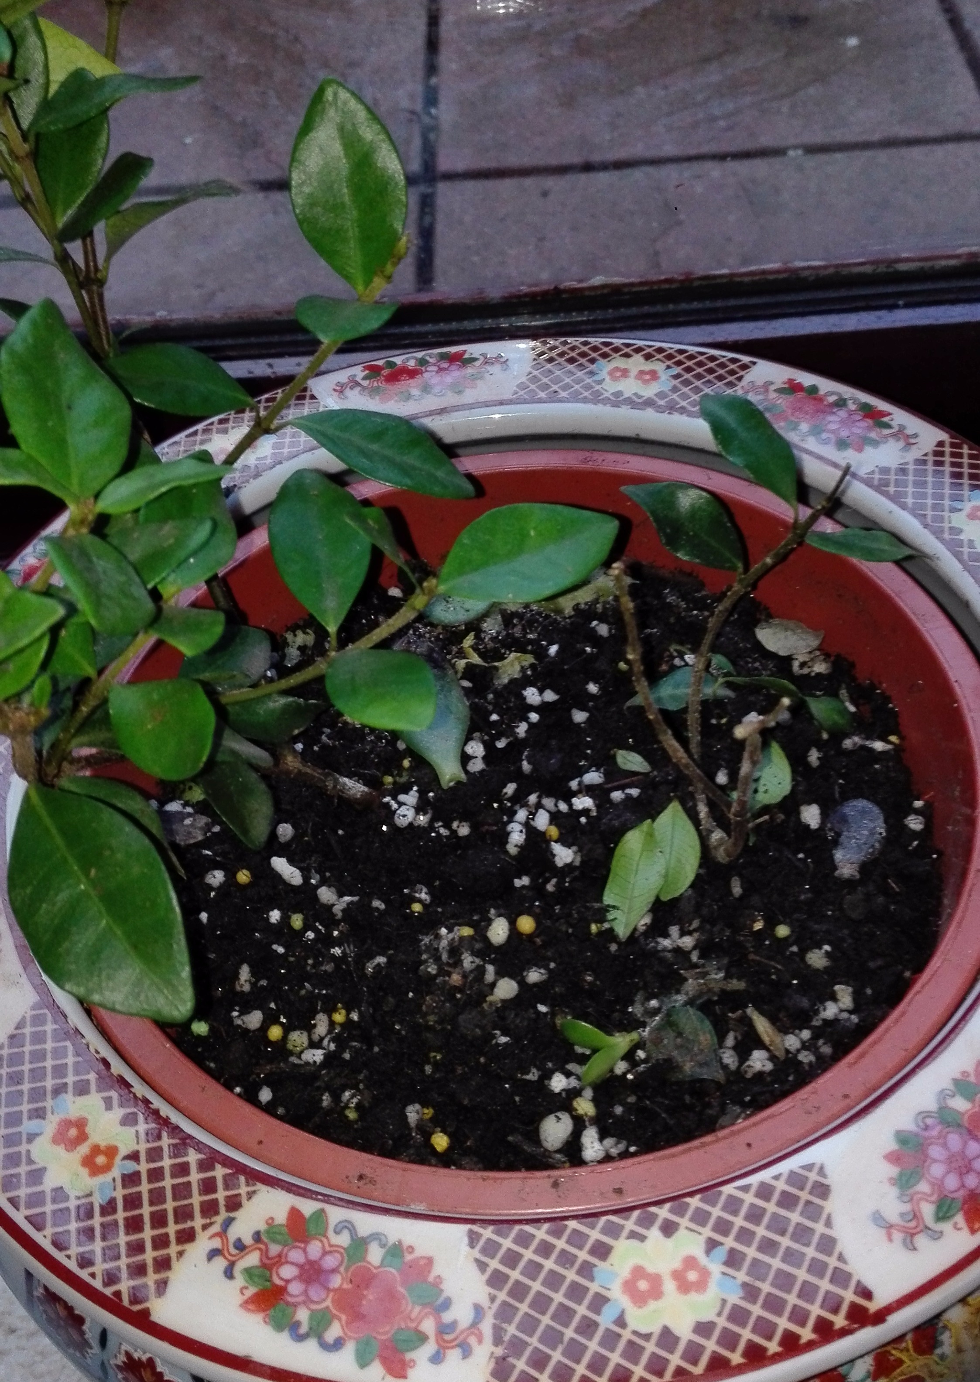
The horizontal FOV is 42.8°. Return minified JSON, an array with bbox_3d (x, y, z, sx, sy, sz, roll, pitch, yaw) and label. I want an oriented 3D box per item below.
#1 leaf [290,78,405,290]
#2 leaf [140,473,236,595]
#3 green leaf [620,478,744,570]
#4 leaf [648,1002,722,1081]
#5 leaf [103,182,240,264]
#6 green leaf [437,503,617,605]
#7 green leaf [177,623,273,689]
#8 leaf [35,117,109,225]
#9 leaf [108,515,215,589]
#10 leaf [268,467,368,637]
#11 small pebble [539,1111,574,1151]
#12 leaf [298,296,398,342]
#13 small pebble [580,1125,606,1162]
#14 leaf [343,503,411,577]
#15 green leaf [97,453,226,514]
[{"bbox_3d":[-0.038,-0.136,0.335,0.029,0.009,0.056,-8,84,-4],"label":"leaf"},{"bbox_3d":[-0.080,-0.044,0.335,0.024,0.009,0.038,11,68,-7],"label":"leaf"},{"bbox_3d":[0.045,-0.039,0.292,0.034,0.007,0.017,34,93,8],"label":"green leaf"},{"bbox_3d":[0.044,0.079,0.280,0.015,0.005,0.019,-26,52,-16],"label":"leaf"},{"bbox_3d":[-0.098,-0.145,0.385,0.048,0.011,0.017,-29,10,-6],"label":"leaf"},{"bbox_3d":[0.009,-0.034,0.312,0.049,0.008,0.025,-23,51,-5],"label":"green leaf"},{"bbox_3d":[-0.072,-0.009,0.340,0.025,0.006,0.017,-22,57,-9],"label":"green leaf"},{"bbox_3d":[-0.129,-0.165,0.385,0.021,0.009,0.044,8,84,-10],"label":"leaf"},{"bbox_3d":[-0.083,-0.035,0.315,0.028,0.009,0.020,13,40,-6],"label":"leaf"},{"bbox_3d":[-0.043,-0.035,0.312,0.025,0.009,0.043,-9,71,-6],"label":"leaf"},{"bbox_3d":[0.013,0.087,0.248,0.007,0.006,0.008,-12,48,-4],"label":"small pebble"},{"bbox_3d":[-0.034,-0.088,0.297,0.025,0.008,0.020,-2,57,3],"label":"leaf"},{"bbox_3d":[0.023,0.099,0.274,0.006,0.005,0.008,-7,48,0],"label":"small pebble"},{"bbox_3d":[-0.024,-0.033,0.272,0.011,0.007,0.023,-38,90,-27],"label":"leaf"},{"bbox_3d":[-0.072,-0.045,0.277,0.030,0.008,0.015,-24,50,-27],"label":"green leaf"}]

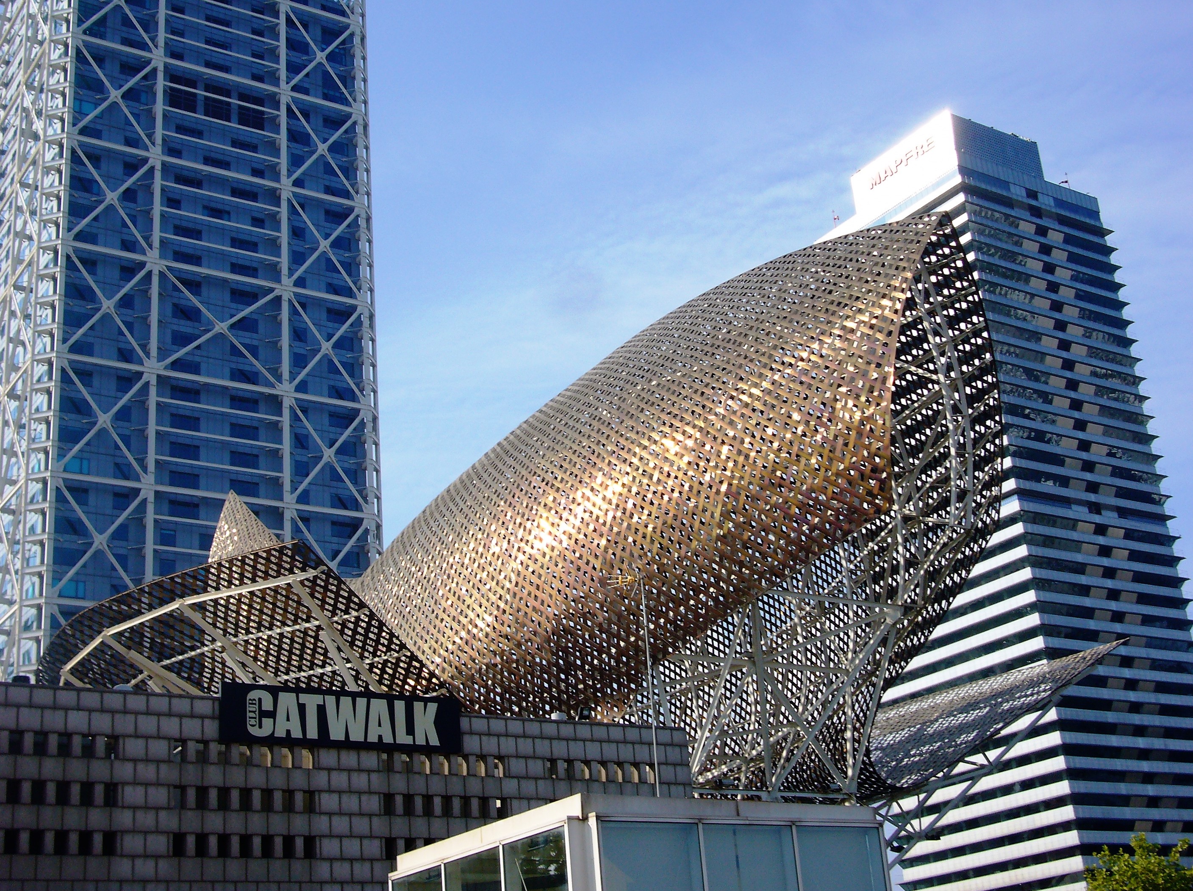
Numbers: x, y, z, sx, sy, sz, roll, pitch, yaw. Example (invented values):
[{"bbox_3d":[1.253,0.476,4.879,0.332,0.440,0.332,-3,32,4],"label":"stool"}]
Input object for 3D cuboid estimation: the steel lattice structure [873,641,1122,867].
[{"bbox_3d":[20.491,15.662,84.704,14.000,11.000,7.000,-12,-23,17],"label":"steel lattice structure"}]

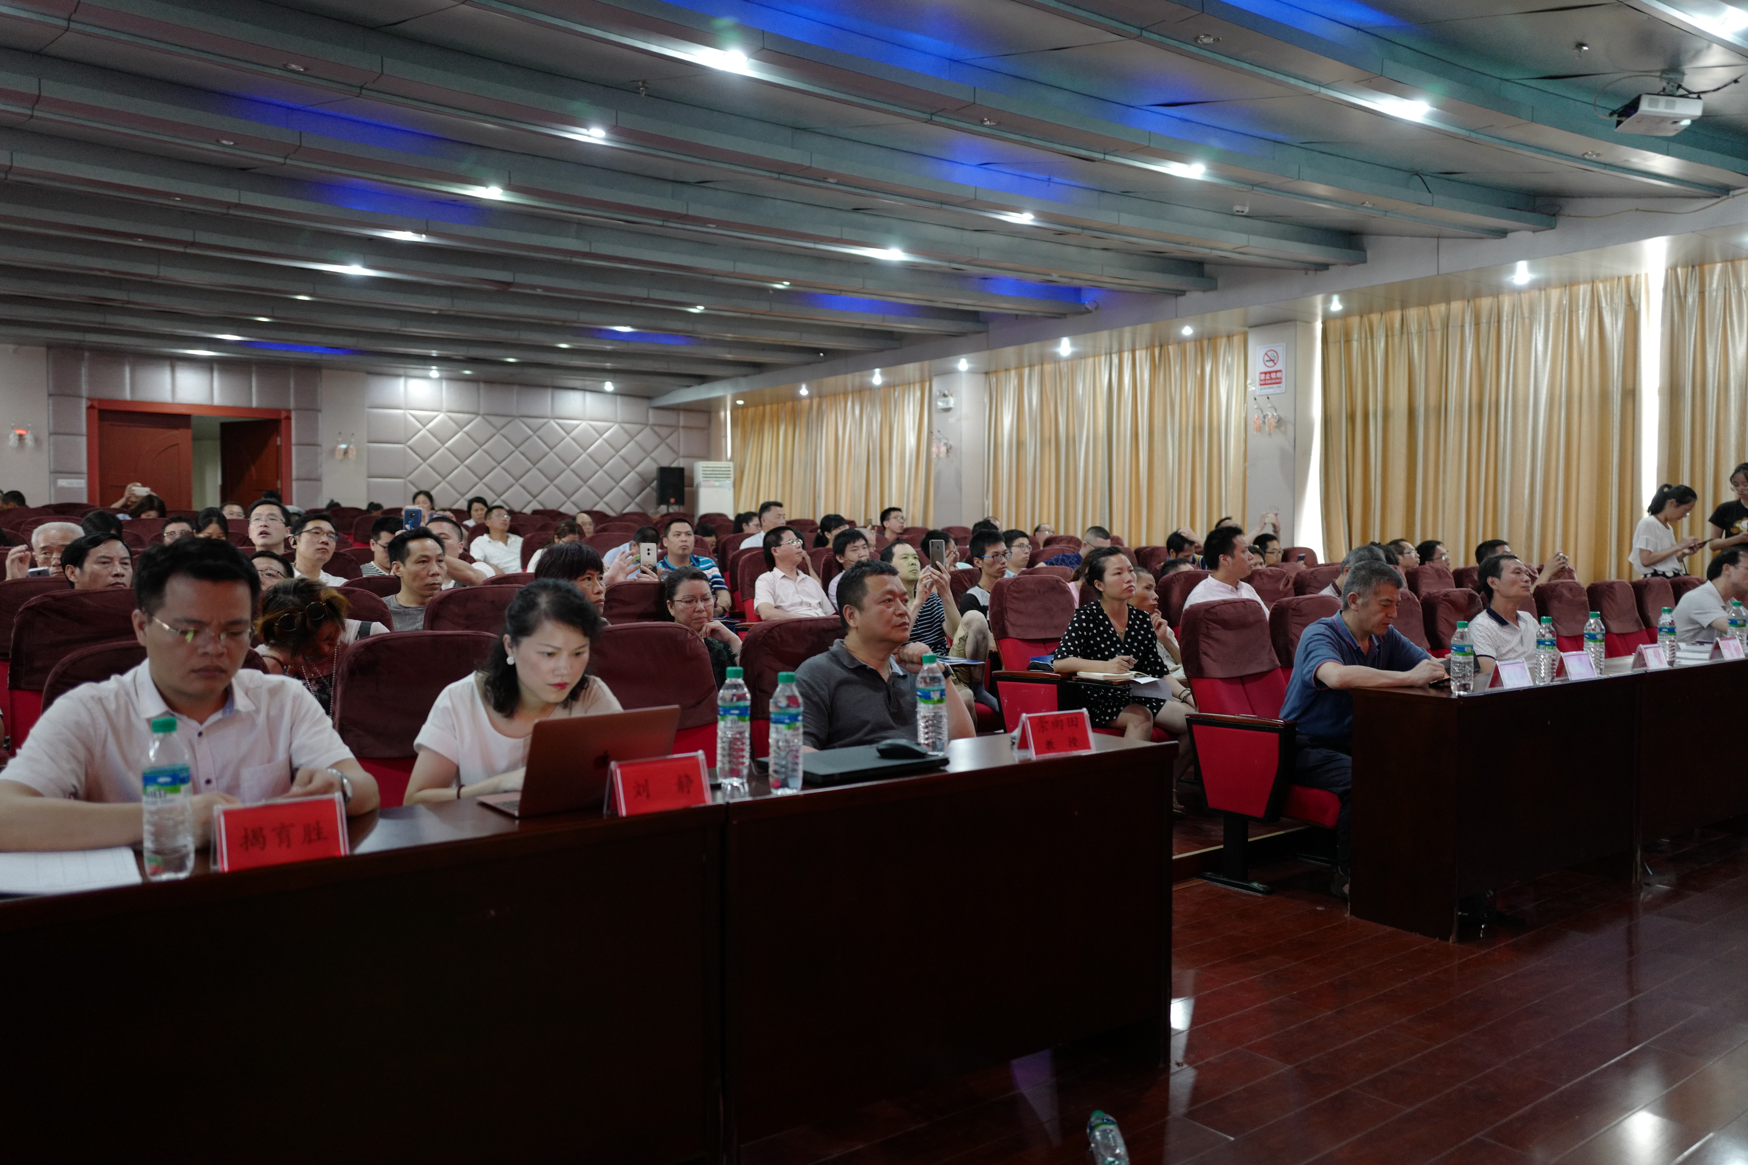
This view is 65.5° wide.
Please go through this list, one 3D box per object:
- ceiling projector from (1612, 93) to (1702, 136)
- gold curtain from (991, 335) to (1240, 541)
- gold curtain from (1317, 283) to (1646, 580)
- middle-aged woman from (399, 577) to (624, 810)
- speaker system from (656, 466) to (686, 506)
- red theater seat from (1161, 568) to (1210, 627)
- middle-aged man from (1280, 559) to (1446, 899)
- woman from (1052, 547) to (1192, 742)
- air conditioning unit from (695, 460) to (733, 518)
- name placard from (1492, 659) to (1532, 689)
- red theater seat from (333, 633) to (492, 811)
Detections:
[{"bbox_3d":[3.932,-2.338,6.815,0.287,0.093,0.267,7,0,5],"label":"ceiling projector"},{"bbox_3d":[2.423,-0.922,13.989,0.160,2.880,3.800,-1,2,-36],"label":"gold curtain"},{"bbox_3d":[4.728,-0.746,10.856,0.160,3.000,2.700,-1,2,-36],"label":"gold curtain"},{"bbox_3d":[-0.722,0.568,2.902,0.520,1.130,0.780,-1,2,-37],"label":"middle-aged woman"},{"bbox_3d":[-2.715,-1.288,18.295,0.330,0.515,0.320,0,2,-18],"label":"speaker system"},{"bbox_3d":[1.676,0.439,6.602,0.586,1.000,0.656,-1,2,-39],"label":"red theater seat"},{"bbox_3d":[1.734,0.513,4.893,0.562,1.185,0.695,-1,3,-38],"label":"middle-aged man"},{"bbox_3d":[1.026,0.404,5.621,0.566,1.121,0.667,-1,2,-33],"label":"woman"},{"bbox_3d":[-2.231,-0.782,18.830,0.500,1.740,0.350,-1,2,-25],"label":"air conditioning unit"},{"bbox_3d":[2.060,0.291,4.415,0.168,0.086,0.065,-1,2,-37],"label":"name placard"},{"bbox_3d":[-0.941,0.637,3.167,0.586,1.020,0.656,-1,2,-39],"label":"red theater seat"}]

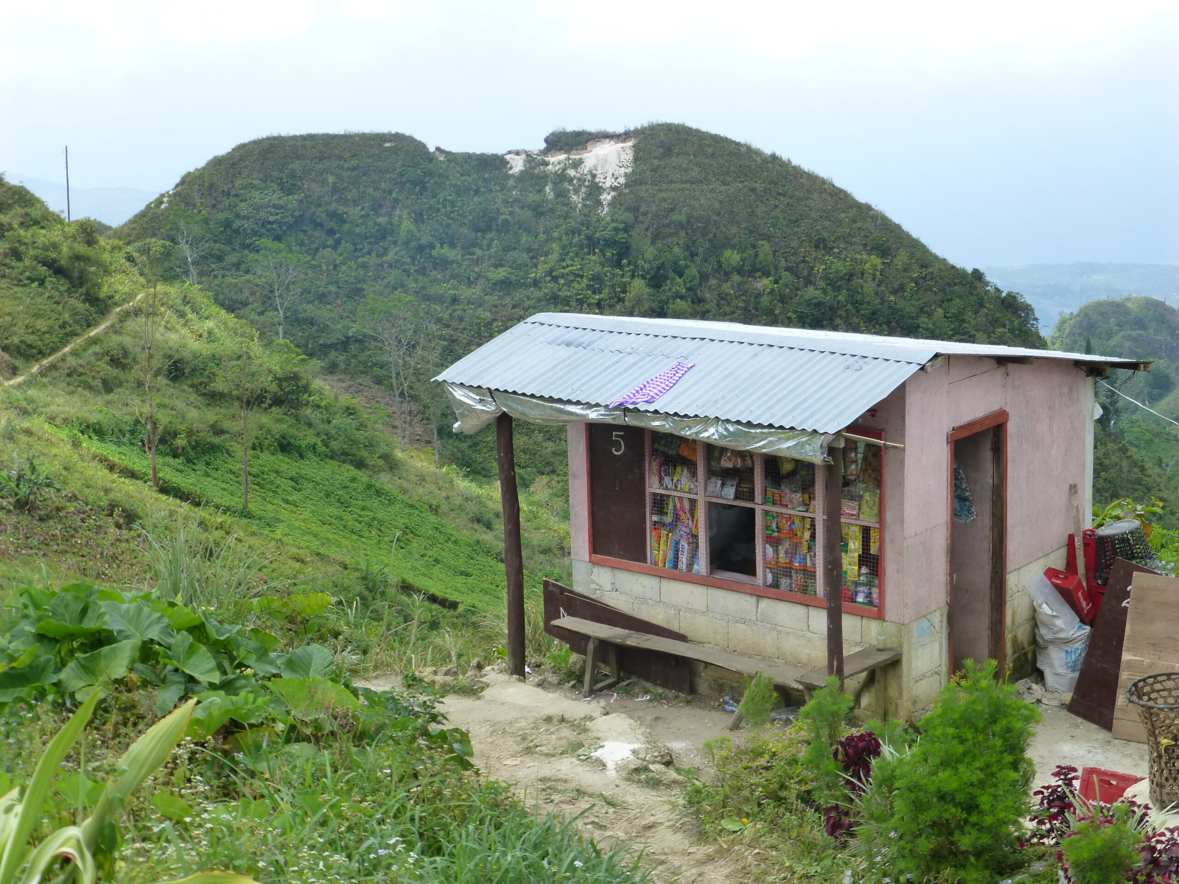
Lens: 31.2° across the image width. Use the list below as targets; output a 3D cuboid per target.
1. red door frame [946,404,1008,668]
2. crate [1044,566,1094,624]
[{"bbox_3d":[2.545,0.797,14.014,0.130,1.910,0.800,8,16,39],"label":"red door frame"},{"bbox_3d":[3.295,1.047,14.500,0.250,0.395,0.110,24,66,45],"label":"crate"}]

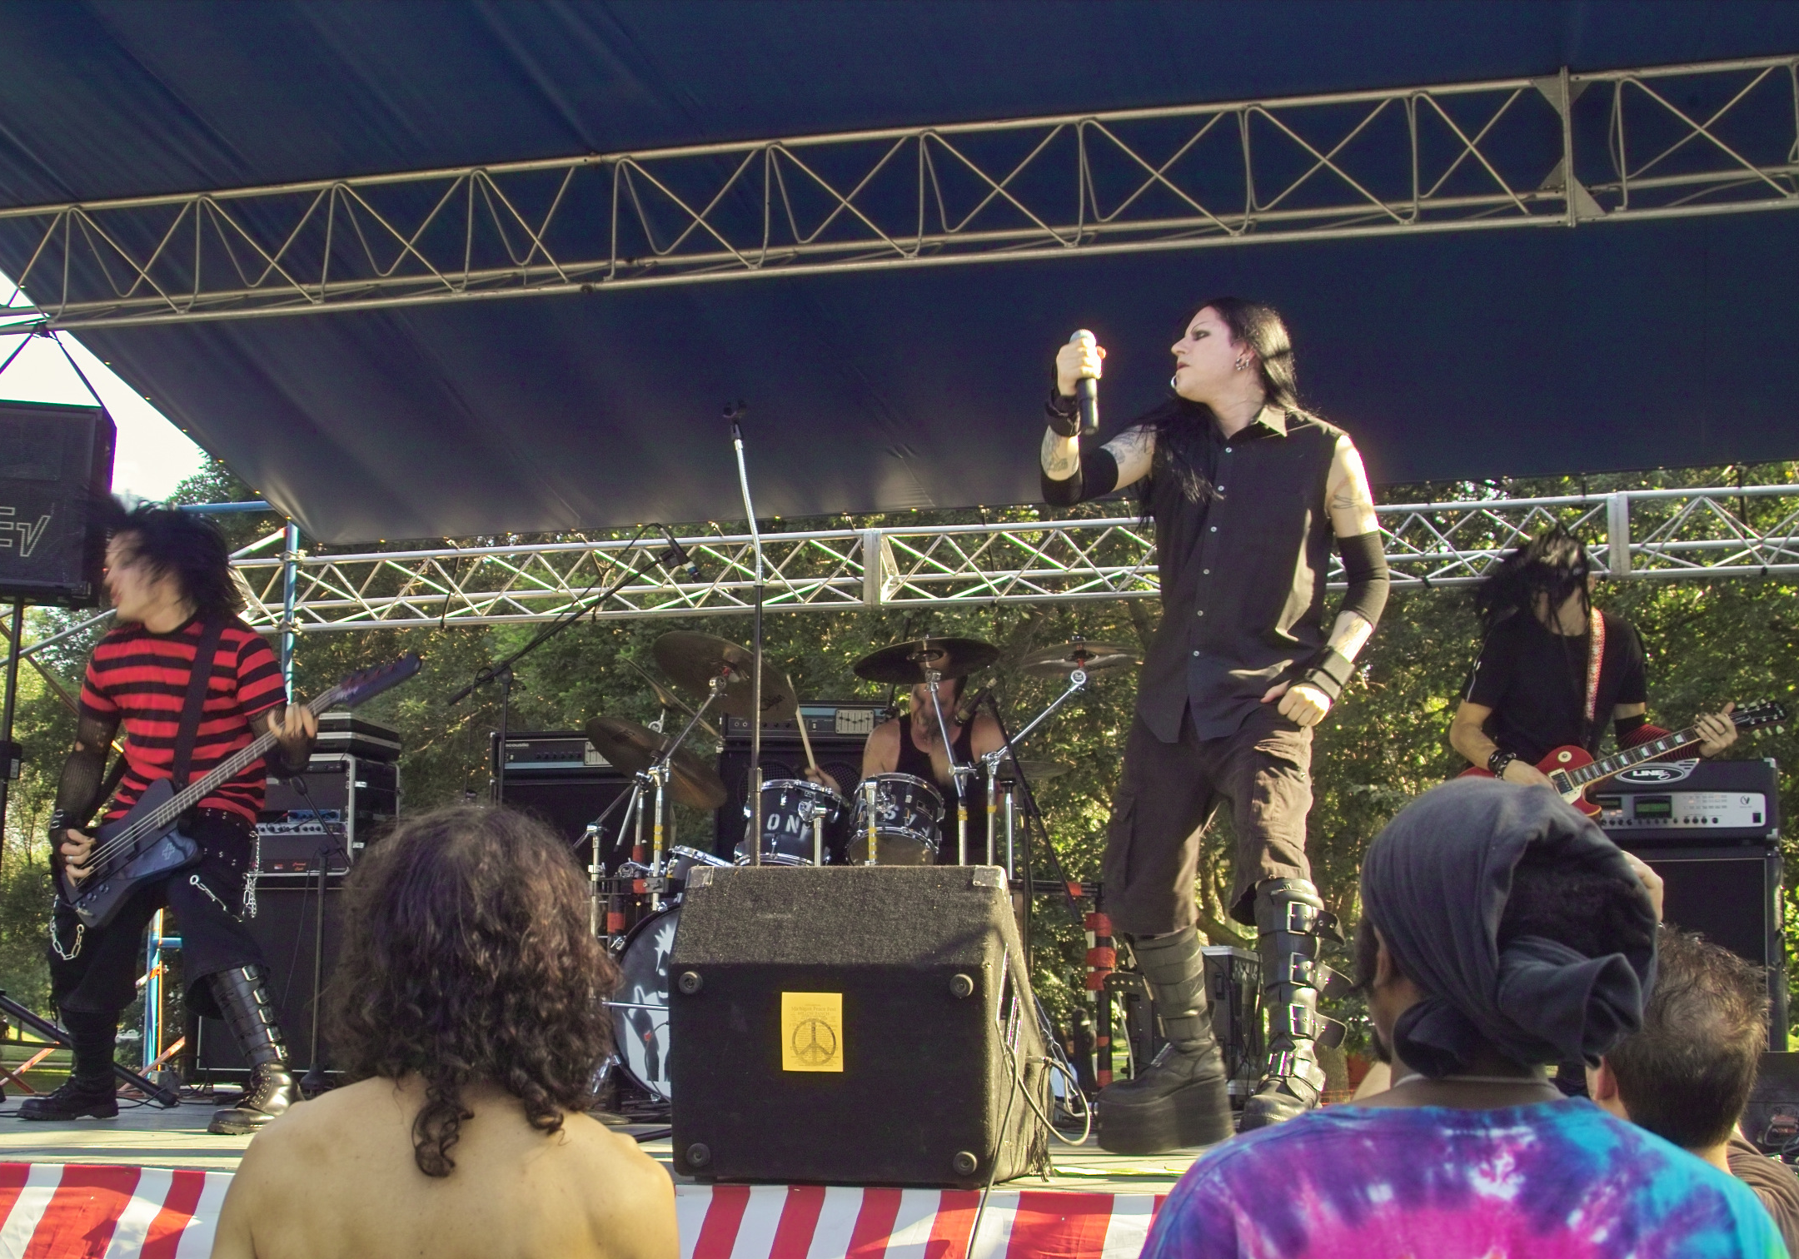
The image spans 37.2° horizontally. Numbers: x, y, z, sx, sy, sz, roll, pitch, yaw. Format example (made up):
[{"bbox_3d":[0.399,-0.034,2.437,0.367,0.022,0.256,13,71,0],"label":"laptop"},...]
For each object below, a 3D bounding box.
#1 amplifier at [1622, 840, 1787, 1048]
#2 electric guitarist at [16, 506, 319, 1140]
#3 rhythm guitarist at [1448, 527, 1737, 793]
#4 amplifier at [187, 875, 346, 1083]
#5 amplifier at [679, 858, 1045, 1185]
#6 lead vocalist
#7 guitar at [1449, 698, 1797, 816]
[{"bbox_3d":[2.433,1.068,8.565,0.750,0.725,0.360,-2,-7,16],"label":"amplifier"},{"bbox_3d":[-1.894,0.474,6.989,0.740,1.613,0.620,0,-6,-1],"label":"electric guitarist"},{"bbox_3d":[1.873,0.502,7.337,0.740,1.588,0.550,-2,-6,14],"label":"rhythm guitarist"},{"bbox_3d":[-1.950,1.152,8.741,0.580,0.651,0.420,-1,-6,10],"label":"amplifier"},{"bbox_3d":[-0.079,0.795,5.447,0.662,0.615,0.410,-3,-7,19],"label":"amplifier"},{"bbox_3d":[0.702,0.197,6.207,0.720,1.960,0.550,-4,-7,32],"label":"lead vocalist"},{"bbox_3d":[1.945,0.368,7.240,1.000,0.330,0.080,-24,-16,20],"label":"guitar"}]

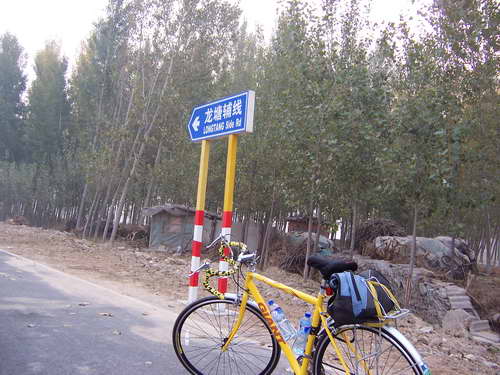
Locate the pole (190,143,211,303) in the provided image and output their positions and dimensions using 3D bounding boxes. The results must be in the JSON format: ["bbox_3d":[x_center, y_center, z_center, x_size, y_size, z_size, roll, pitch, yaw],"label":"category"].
[{"bbox_3d":[-0.670,0.440,6.350,0.107,2.150,0.107,4,-4,0],"label":"pole"}]

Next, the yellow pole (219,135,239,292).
[{"bbox_3d":[-0.269,0.420,5.800,0.107,2.150,0.107,4,-4,0],"label":"yellow pole"}]

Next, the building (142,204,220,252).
[{"bbox_3d":[-2.924,1.763,20.500,3.200,1.950,2.600,4,-4,-5],"label":"building"}]

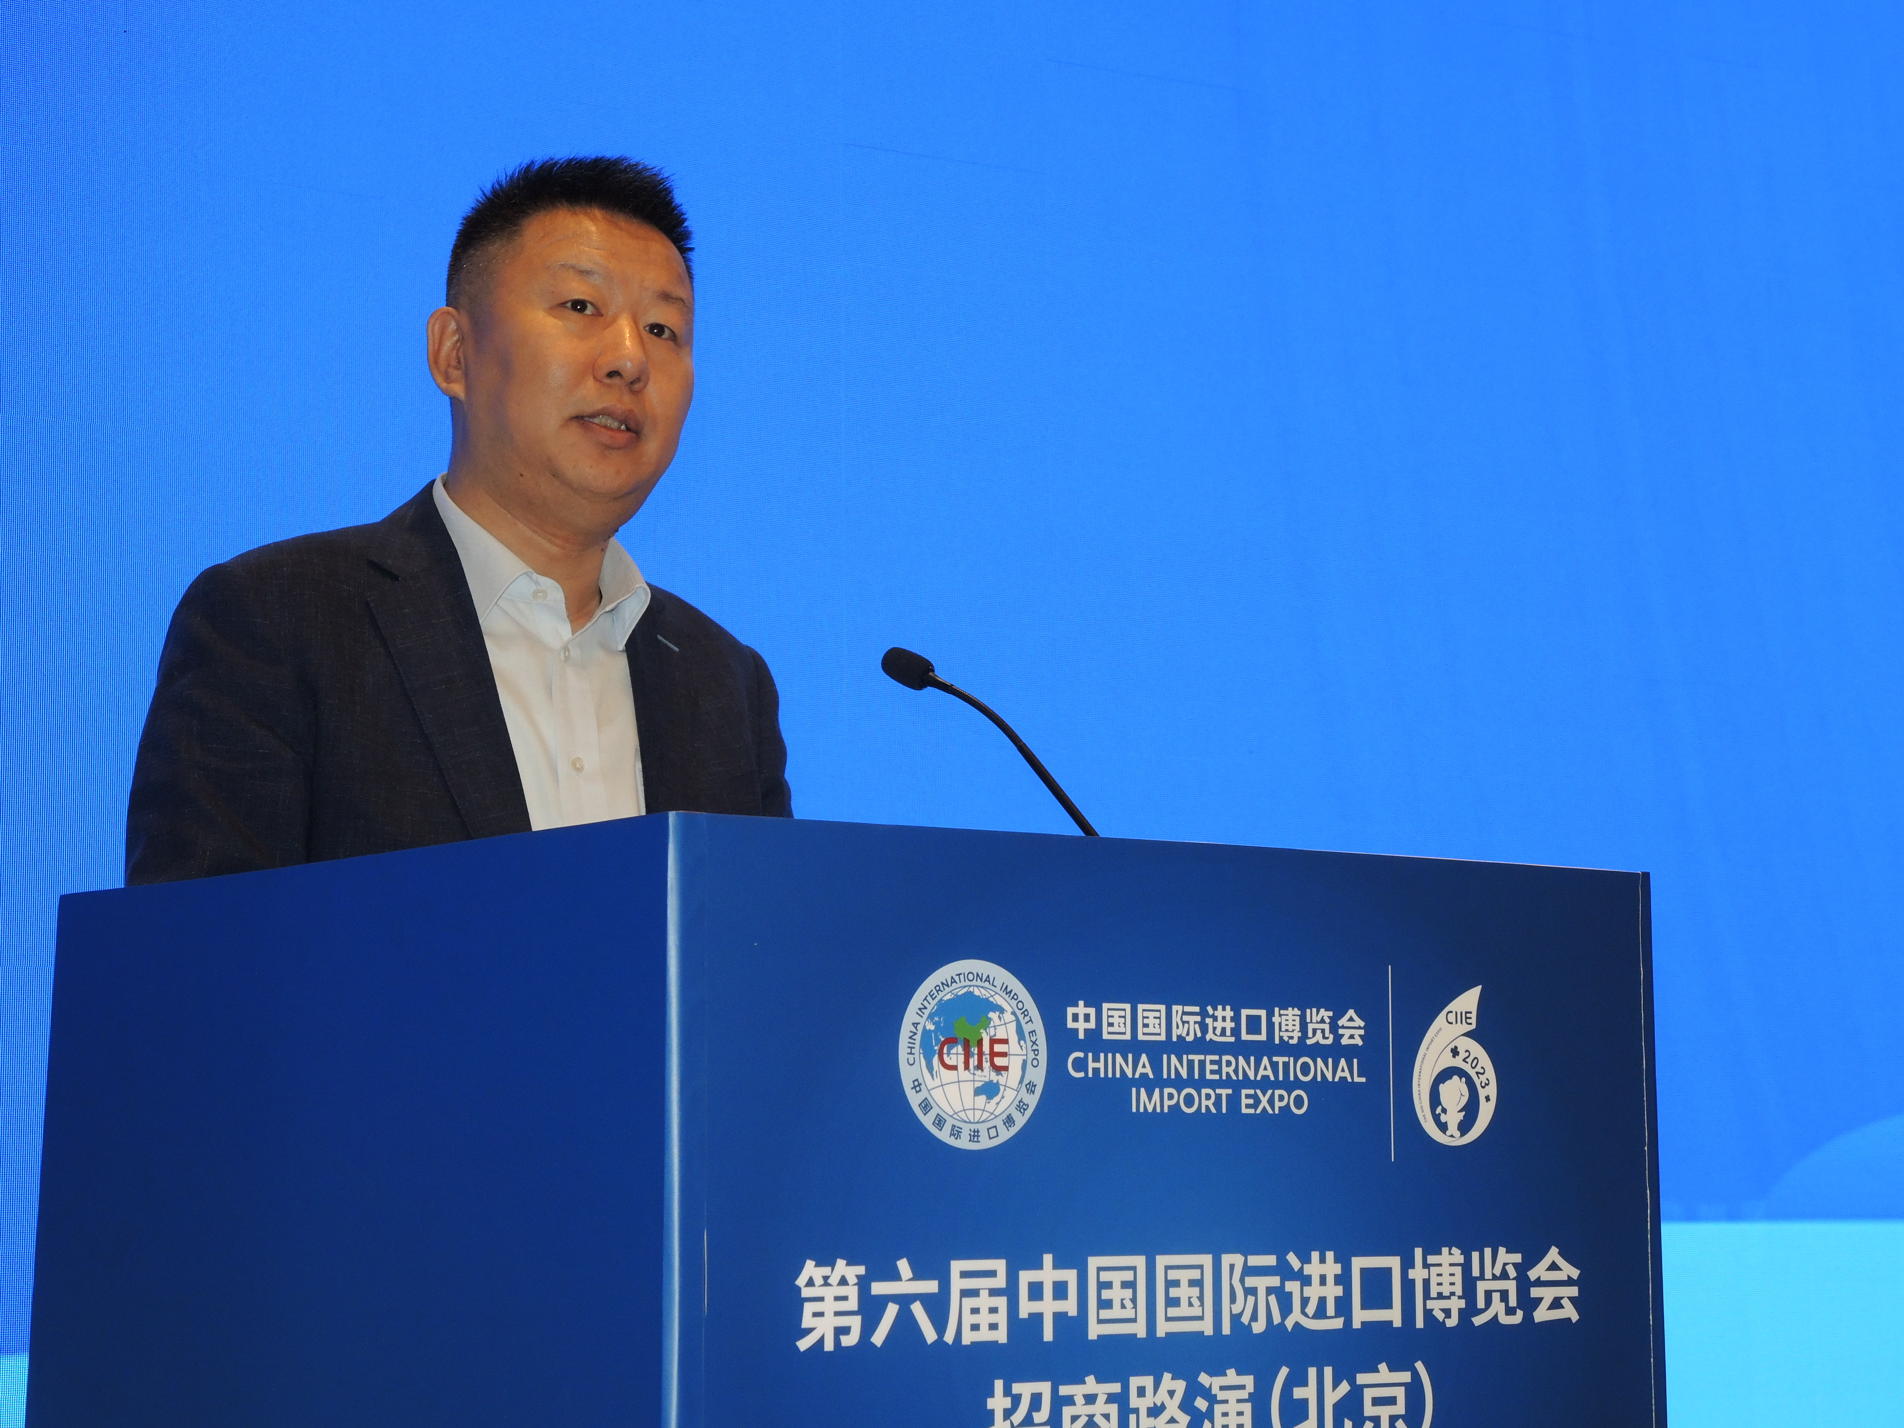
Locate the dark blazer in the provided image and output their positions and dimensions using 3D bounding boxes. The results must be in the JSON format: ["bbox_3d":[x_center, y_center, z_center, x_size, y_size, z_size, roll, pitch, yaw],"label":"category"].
[{"bbox_3d":[-0.310,0.175,2.457,0.540,0.680,0.360,5,-9,-37],"label":"dark blazer"}]

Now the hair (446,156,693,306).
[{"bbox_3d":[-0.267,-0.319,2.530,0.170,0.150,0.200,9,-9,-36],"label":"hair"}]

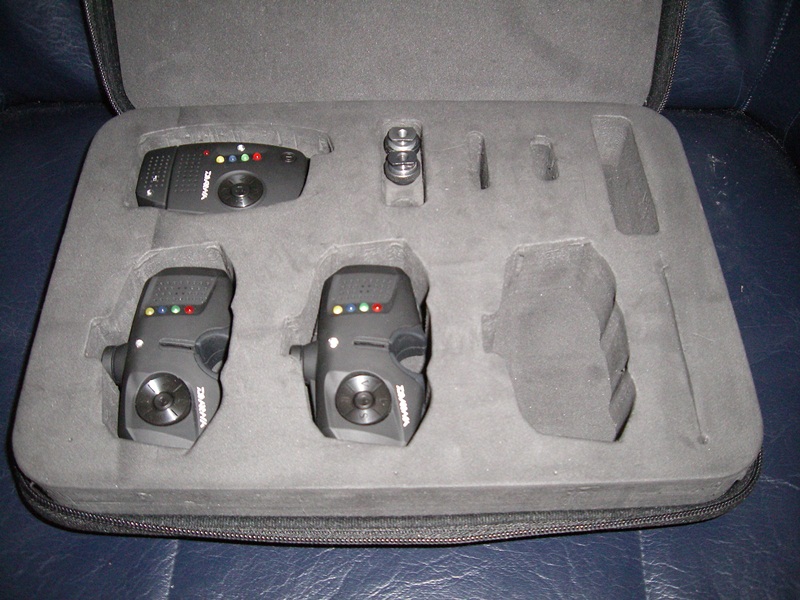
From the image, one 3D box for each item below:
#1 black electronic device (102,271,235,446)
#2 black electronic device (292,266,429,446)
[{"bbox_3d":[-0.134,0.037,0.497,0.074,0.038,0.115,0,58,0],"label":"black electronic device"},{"bbox_3d":[-0.023,0.037,0.497,0.074,0.038,0.115,0,58,0],"label":"black electronic device"}]

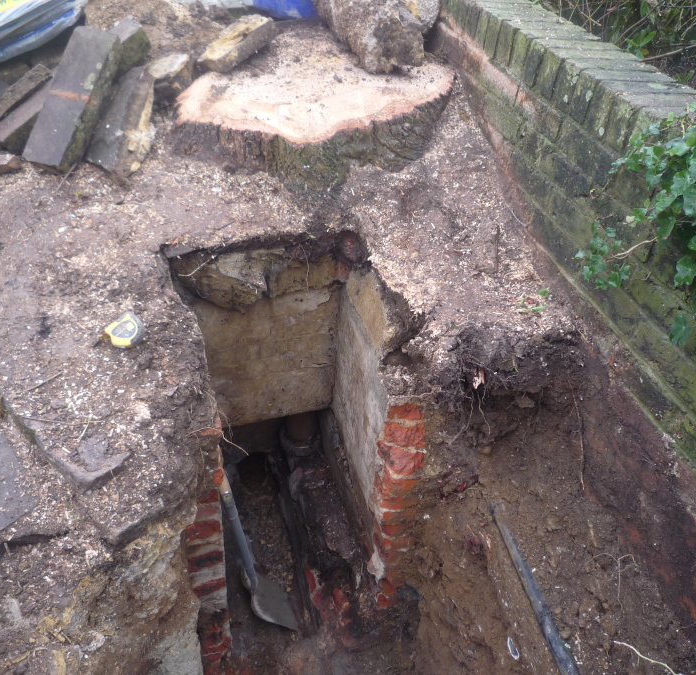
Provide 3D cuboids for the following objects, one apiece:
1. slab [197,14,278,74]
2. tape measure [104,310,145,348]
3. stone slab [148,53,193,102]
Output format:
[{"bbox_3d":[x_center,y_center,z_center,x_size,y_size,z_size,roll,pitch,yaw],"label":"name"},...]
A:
[{"bbox_3d":[-0.323,-0.866,1.917,0.090,0.052,0.420,11,40,6],"label":"slab"},{"bbox_3d":[-0.438,-0.015,1.278,0.064,0.036,0.066,19,41,15],"label":"tape measure"},{"bbox_3d":[-0.514,-0.754,1.881,0.072,0.080,0.180,9,39,3],"label":"stone slab"}]

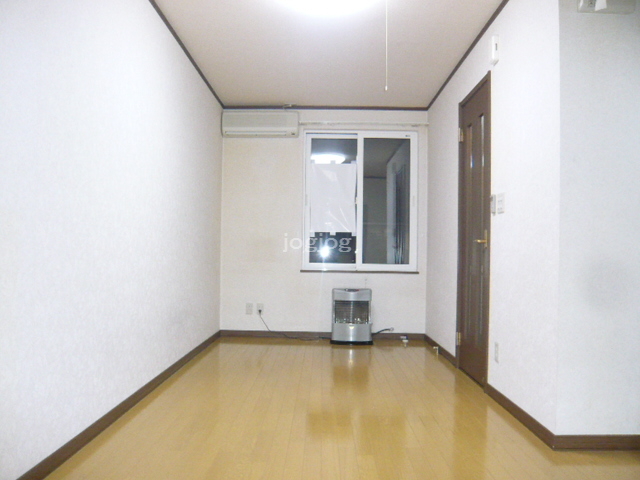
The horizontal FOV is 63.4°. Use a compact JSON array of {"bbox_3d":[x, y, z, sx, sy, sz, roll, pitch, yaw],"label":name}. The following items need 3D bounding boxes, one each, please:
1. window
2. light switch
[{"bbox_3d":[0.427,-0.406,5.433,1.196,1.462,0.111,1,-1,0],"label":"window"},{"bbox_3d":[1.073,-0.218,3.063,0.013,0.122,0.118,1,-1,0],"label":"light switch"}]

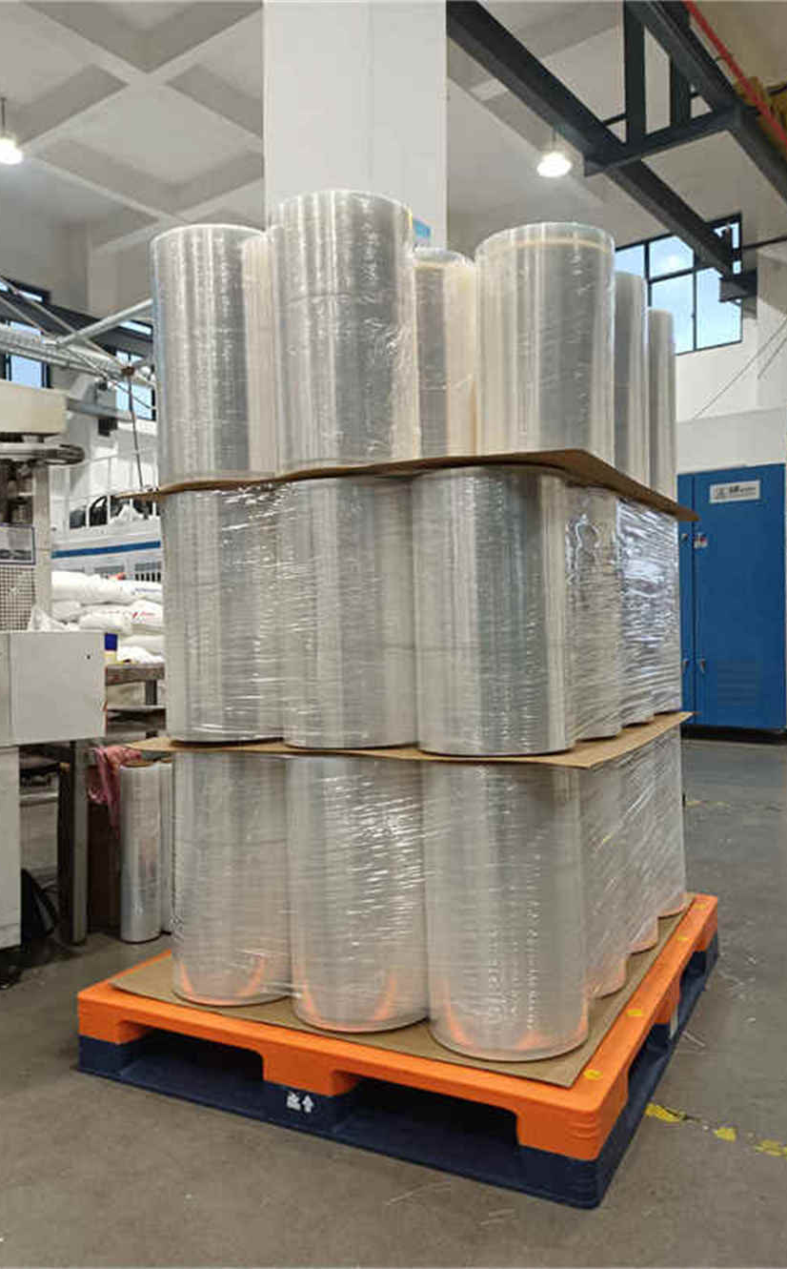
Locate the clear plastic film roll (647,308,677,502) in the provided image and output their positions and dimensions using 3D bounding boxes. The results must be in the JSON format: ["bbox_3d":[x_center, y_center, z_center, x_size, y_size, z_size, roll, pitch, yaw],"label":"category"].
[{"bbox_3d":[0.608,-0.543,2.448,0.285,0.519,0.285,-2,0,27],"label":"clear plastic film roll"}]

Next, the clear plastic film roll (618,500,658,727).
[{"bbox_3d":[0.471,-0.039,2.192,0.284,0.485,0.284,-2,0,0],"label":"clear plastic film roll"}]

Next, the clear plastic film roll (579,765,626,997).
[{"bbox_3d":[0.350,0.459,1.934,0.283,0.501,0.283,-1,0,0],"label":"clear plastic film roll"}]

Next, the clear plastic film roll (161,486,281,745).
[{"bbox_3d":[-0.336,-0.037,1.925,0.283,0.501,0.283,-1,0,0],"label":"clear plastic film roll"}]

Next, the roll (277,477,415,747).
[{"bbox_3d":[-0.077,-0.041,1.791,0.283,0.501,0.283,-1,0,0],"label":"roll"}]

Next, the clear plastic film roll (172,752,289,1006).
[{"bbox_3d":[-0.317,0.468,1.923,0.288,0.506,0.288,0,0,0],"label":"clear plastic film roll"}]

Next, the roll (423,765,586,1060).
[{"bbox_3d":[0.199,0.461,1.661,0.283,0.501,0.283,-1,0,0],"label":"roll"}]

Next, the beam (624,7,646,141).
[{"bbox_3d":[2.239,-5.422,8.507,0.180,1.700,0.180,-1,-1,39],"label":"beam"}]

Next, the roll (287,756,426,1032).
[{"bbox_3d":[-0.060,0.465,1.795,0.283,0.501,0.283,-1,0,0],"label":"roll"}]

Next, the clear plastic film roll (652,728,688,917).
[{"bbox_3d":[0.625,0.457,2.432,0.283,0.501,0.283,-1,0,0],"label":"clear plastic film roll"}]

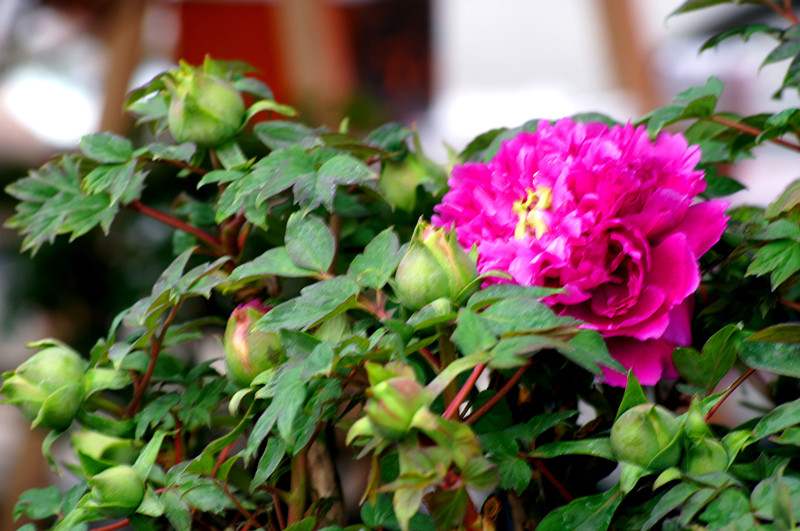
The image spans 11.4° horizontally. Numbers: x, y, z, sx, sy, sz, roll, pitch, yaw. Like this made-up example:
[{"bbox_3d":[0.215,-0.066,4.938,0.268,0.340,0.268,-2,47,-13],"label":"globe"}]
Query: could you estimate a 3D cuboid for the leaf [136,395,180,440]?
[{"bbox_3d":[-0.130,0.081,2.140,0.022,0.009,0.034,26,59,31],"label":"leaf"}]

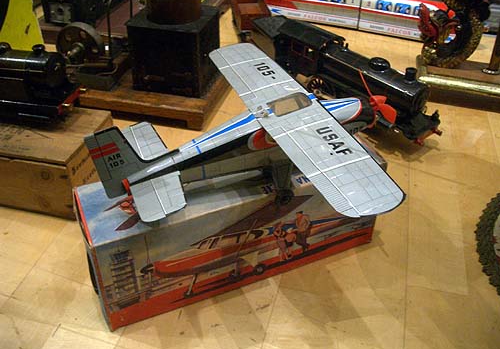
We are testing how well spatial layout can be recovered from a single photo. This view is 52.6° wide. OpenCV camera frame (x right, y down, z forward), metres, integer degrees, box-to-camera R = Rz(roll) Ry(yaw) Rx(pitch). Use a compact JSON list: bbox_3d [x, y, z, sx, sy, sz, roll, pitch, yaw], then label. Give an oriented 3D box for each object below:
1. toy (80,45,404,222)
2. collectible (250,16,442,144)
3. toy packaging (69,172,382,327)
[{"bbox_3d":[-0.001,-0.040,0.537,0.320,0.113,0.345,-18,40,-14],"label":"toy"},{"bbox_3d":[0.166,-0.184,0.926,0.086,0.133,0.423,-25,45,-31],"label":"collectible"},{"bbox_3d":[-0.013,0.053,0.610,0.345,0.132,0.094,-15,41,-21],"label":"toy packaging"}]

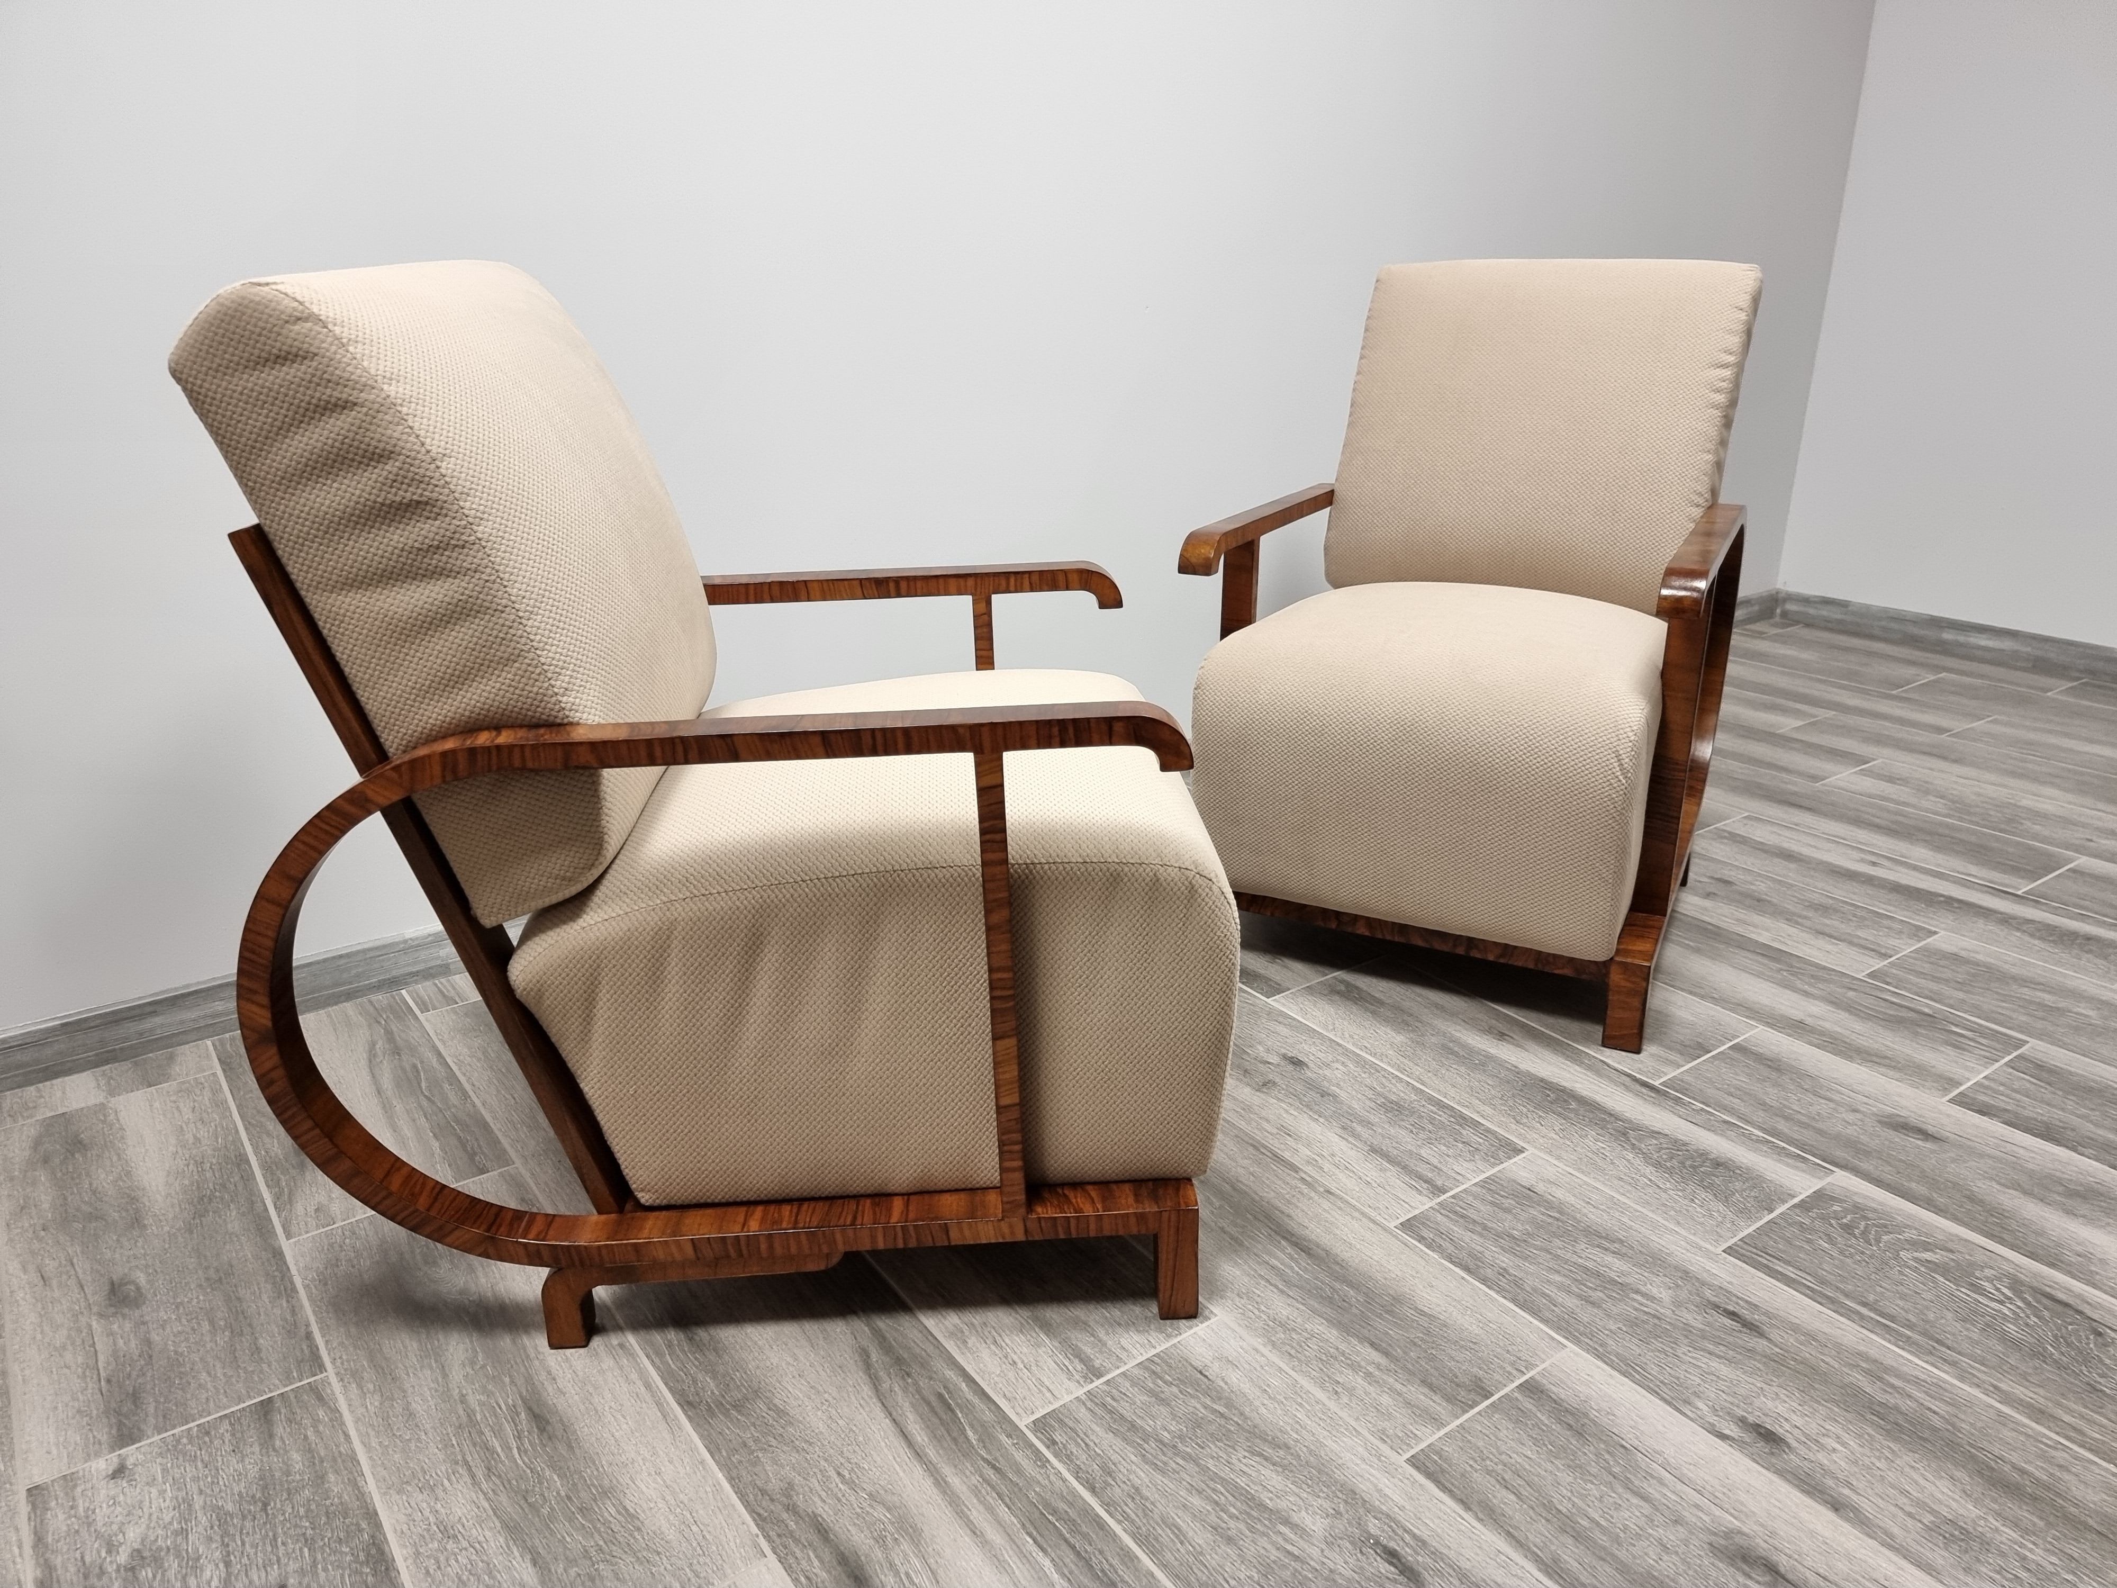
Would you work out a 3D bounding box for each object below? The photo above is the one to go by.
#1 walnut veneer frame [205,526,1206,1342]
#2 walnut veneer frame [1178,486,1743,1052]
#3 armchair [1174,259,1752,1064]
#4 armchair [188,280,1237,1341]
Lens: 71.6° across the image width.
[{"bbox_3d":[-0.276,0.043,1.437,0.756,0.704,0.592,-2,20,-3],"label":"walnut veneer frame"},{"bbox_3d":[0.586,-0.186,2.038,0.592,0.698,0.756,10,23,26],"label":"walnut veneer frame"},{"bbox_3d":[0.575,-0.263,1.989,0.592,0.876,0.800,10,23,26],"label":"armchair"},{"bbox_3d":[-0.255,-0.040,1.407,0.800,0.881,0.592,-2,20,-3],"label":"armchair"}]

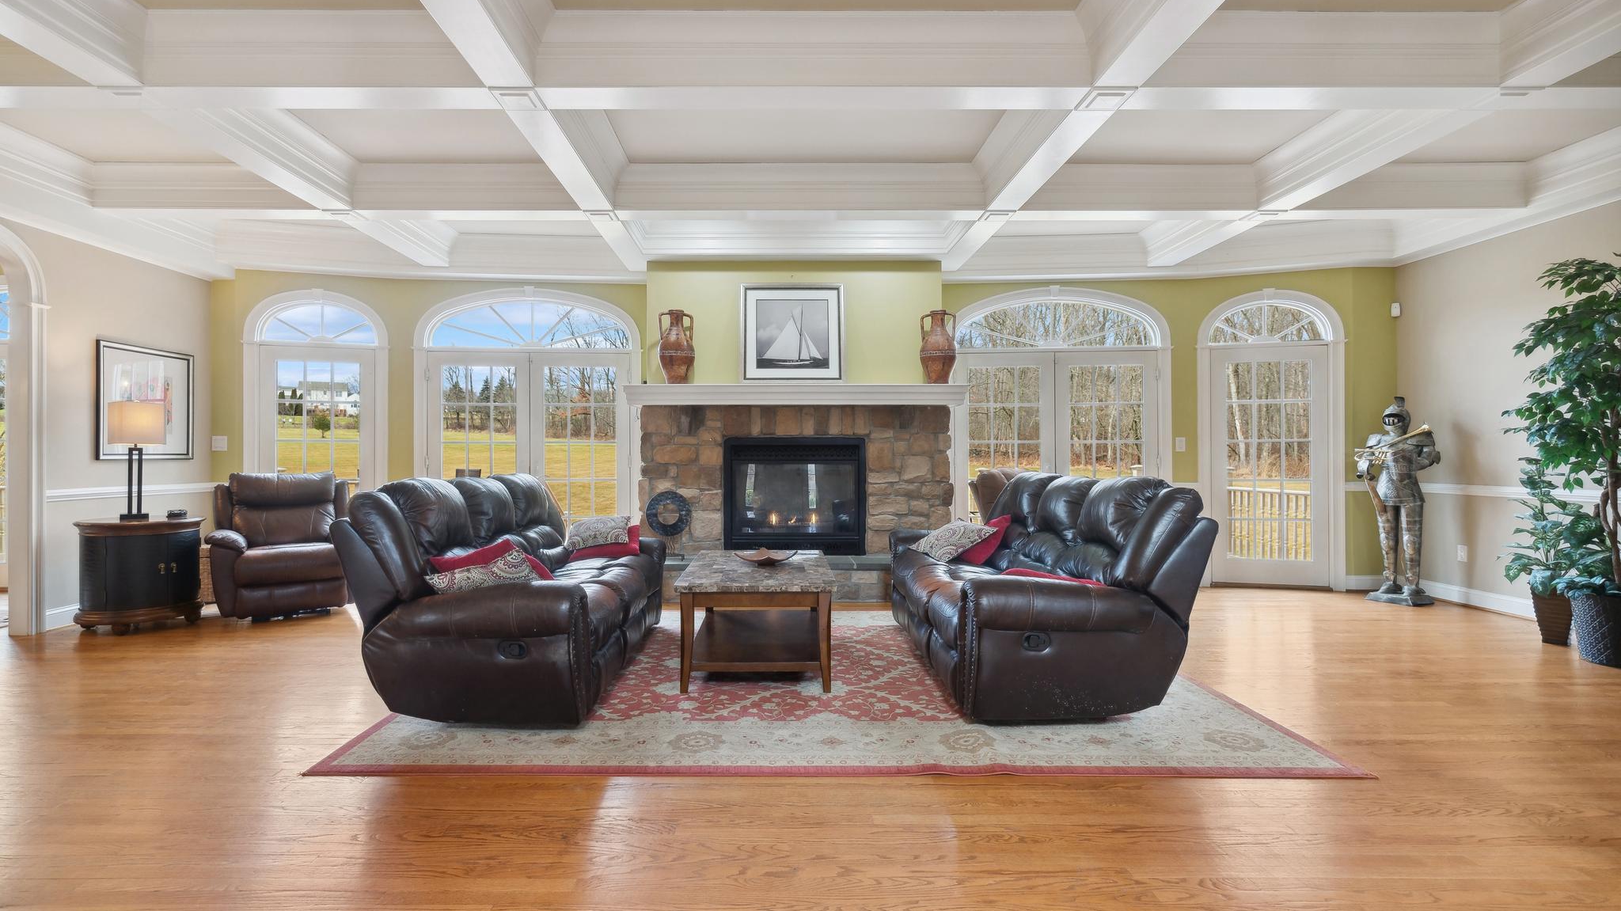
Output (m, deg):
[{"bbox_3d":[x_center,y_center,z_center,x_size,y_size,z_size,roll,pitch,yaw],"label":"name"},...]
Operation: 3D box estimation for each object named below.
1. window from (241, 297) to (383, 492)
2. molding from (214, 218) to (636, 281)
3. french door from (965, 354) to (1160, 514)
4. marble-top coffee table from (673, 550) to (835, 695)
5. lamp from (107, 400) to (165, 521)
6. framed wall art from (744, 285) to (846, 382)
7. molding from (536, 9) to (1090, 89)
[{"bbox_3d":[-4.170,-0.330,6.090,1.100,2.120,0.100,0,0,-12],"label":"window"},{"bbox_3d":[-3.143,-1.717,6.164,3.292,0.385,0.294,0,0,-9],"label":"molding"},{"bbox_3d":[2.152,0.104,6.343,1.758,2.060,0.061,0,0,5],"label":"french door"},{"bbox_3d":[-0.280,0.853,3.890,0.735,0.495,1.200,0,0,-2],"label":"marble-top coffee table"},{"bbox_3d":[-4.410,0.036,4.710,0.213,0.787,0.284,0,0,26],"label":"lamp"},{"bbox_3d":[-0.153,-1.013,6.007,0.866,0.826,0.041,0,0,0],"label":"framed wall art"},{"bbox_3d":[0.008,-1.773,3.135,2.462,0.274,0.122,0,0,0],"label":"molding"}]

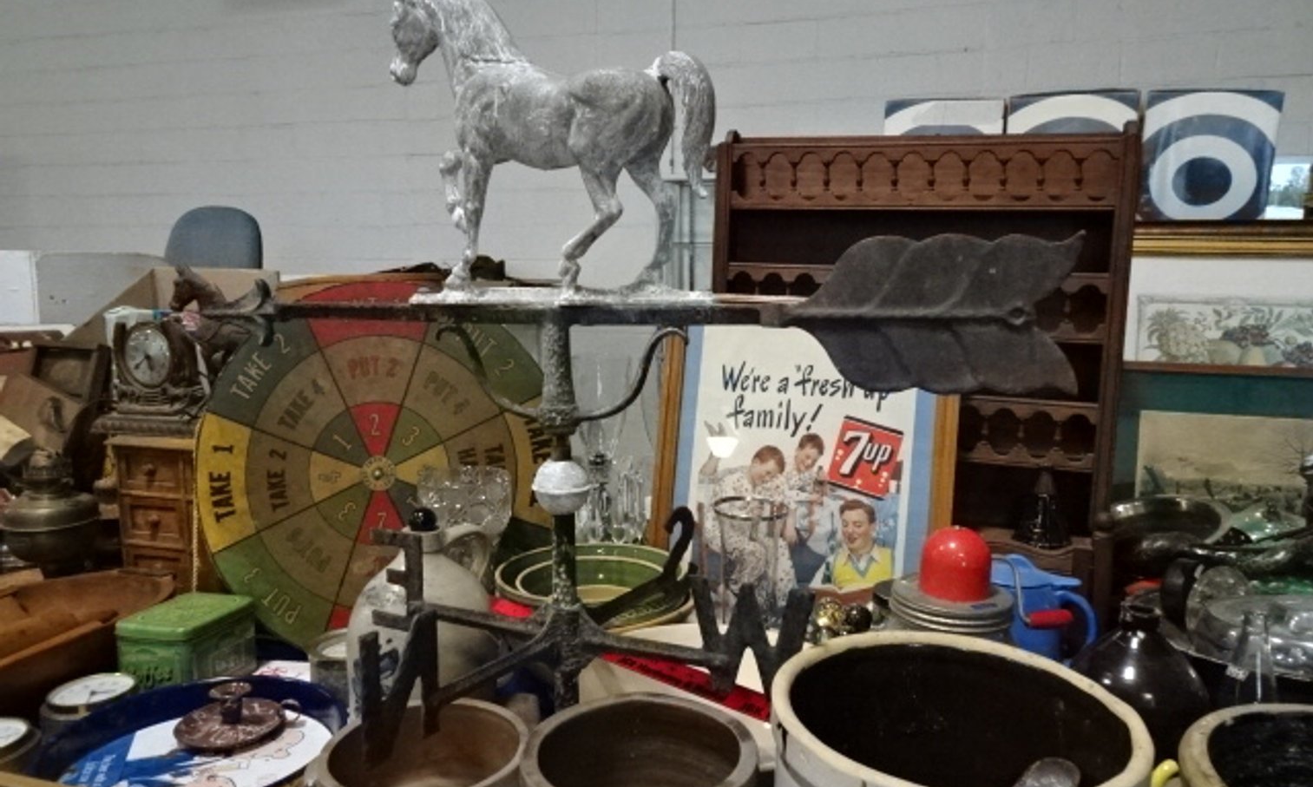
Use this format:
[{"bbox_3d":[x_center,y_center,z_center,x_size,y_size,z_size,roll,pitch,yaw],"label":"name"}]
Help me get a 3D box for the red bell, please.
[{"bbox_3d":[0.340,0.187,1.029,0.076,0.072,0.076,1,10,0],"label":"red bell"}]

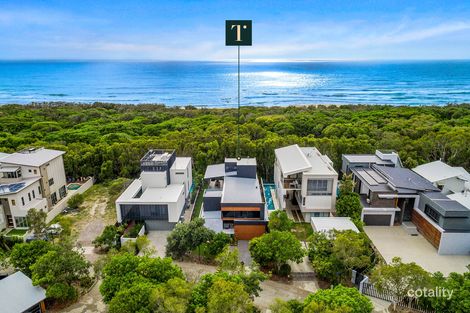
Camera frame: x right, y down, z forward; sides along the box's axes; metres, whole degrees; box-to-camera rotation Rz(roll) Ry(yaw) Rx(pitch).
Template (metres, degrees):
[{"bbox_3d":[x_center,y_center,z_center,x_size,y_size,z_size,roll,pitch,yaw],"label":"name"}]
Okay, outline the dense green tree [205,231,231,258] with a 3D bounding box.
[{"bbox_3d":[-2.500,12.356,45.140,3.700,3.800,3.600,0,17,0],"label":"dense green tree"}]

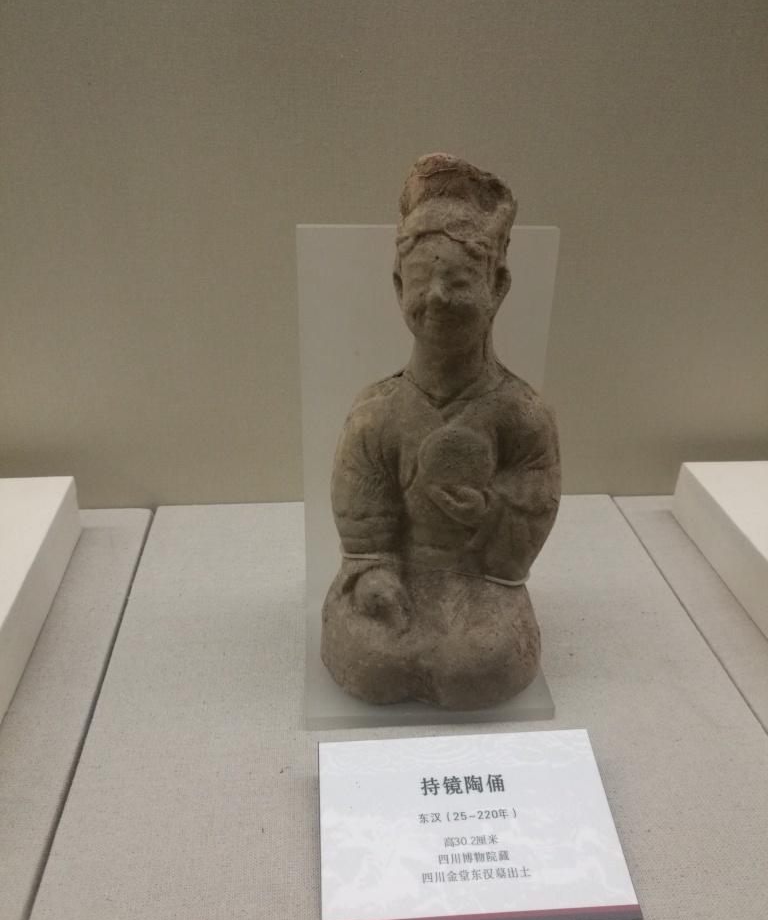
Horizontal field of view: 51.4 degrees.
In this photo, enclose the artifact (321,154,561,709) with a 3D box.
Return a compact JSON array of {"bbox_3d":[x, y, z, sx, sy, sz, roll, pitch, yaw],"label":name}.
[{"bbox_3d":[0.034,-0.007,0.445,0.137,0.302,0.096,3,29,2],"label":"artifact"}]

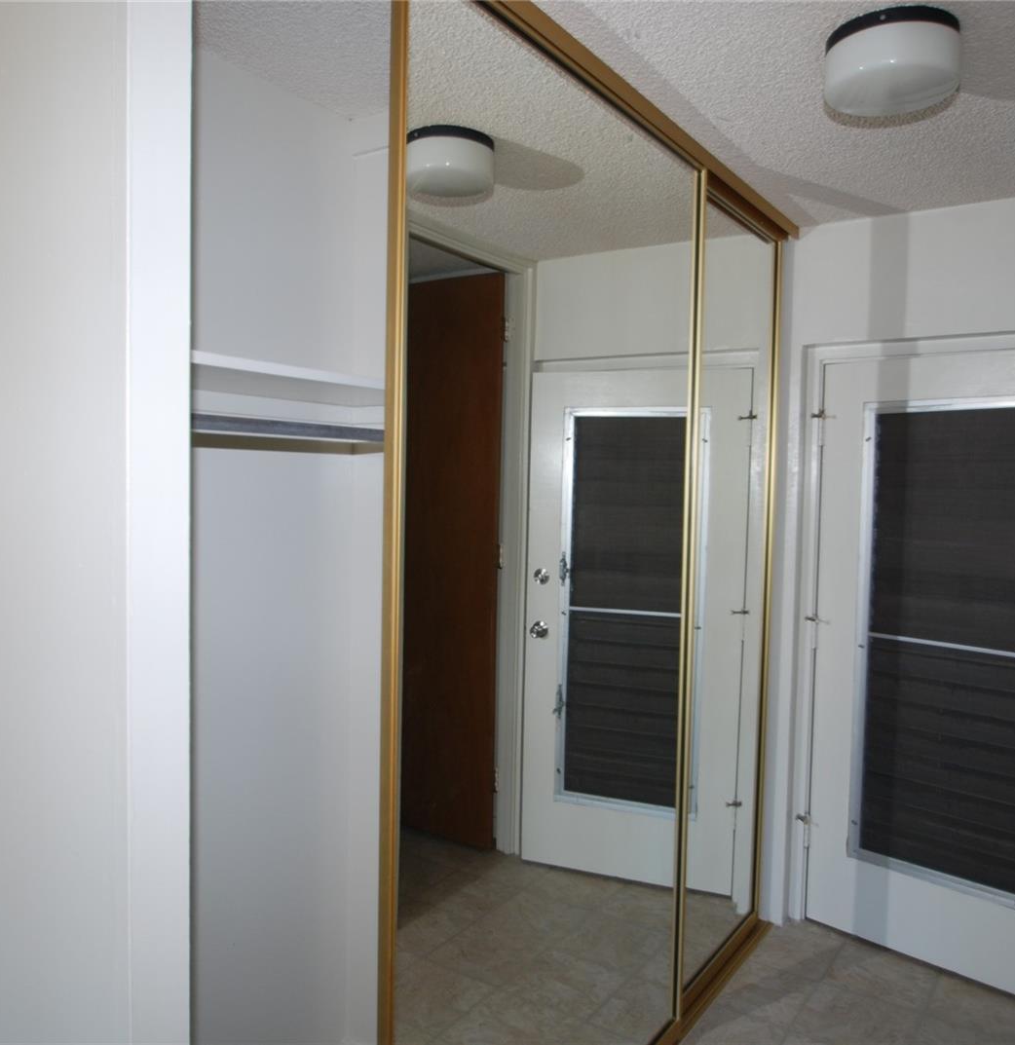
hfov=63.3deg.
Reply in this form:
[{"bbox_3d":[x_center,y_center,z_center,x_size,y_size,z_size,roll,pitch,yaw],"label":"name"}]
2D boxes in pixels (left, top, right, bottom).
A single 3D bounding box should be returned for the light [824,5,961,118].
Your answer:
[{"bbox_3d":[0.797,-0.945,1.705,0.243,0.107,0.243,3,3,36],"label":"light"}]

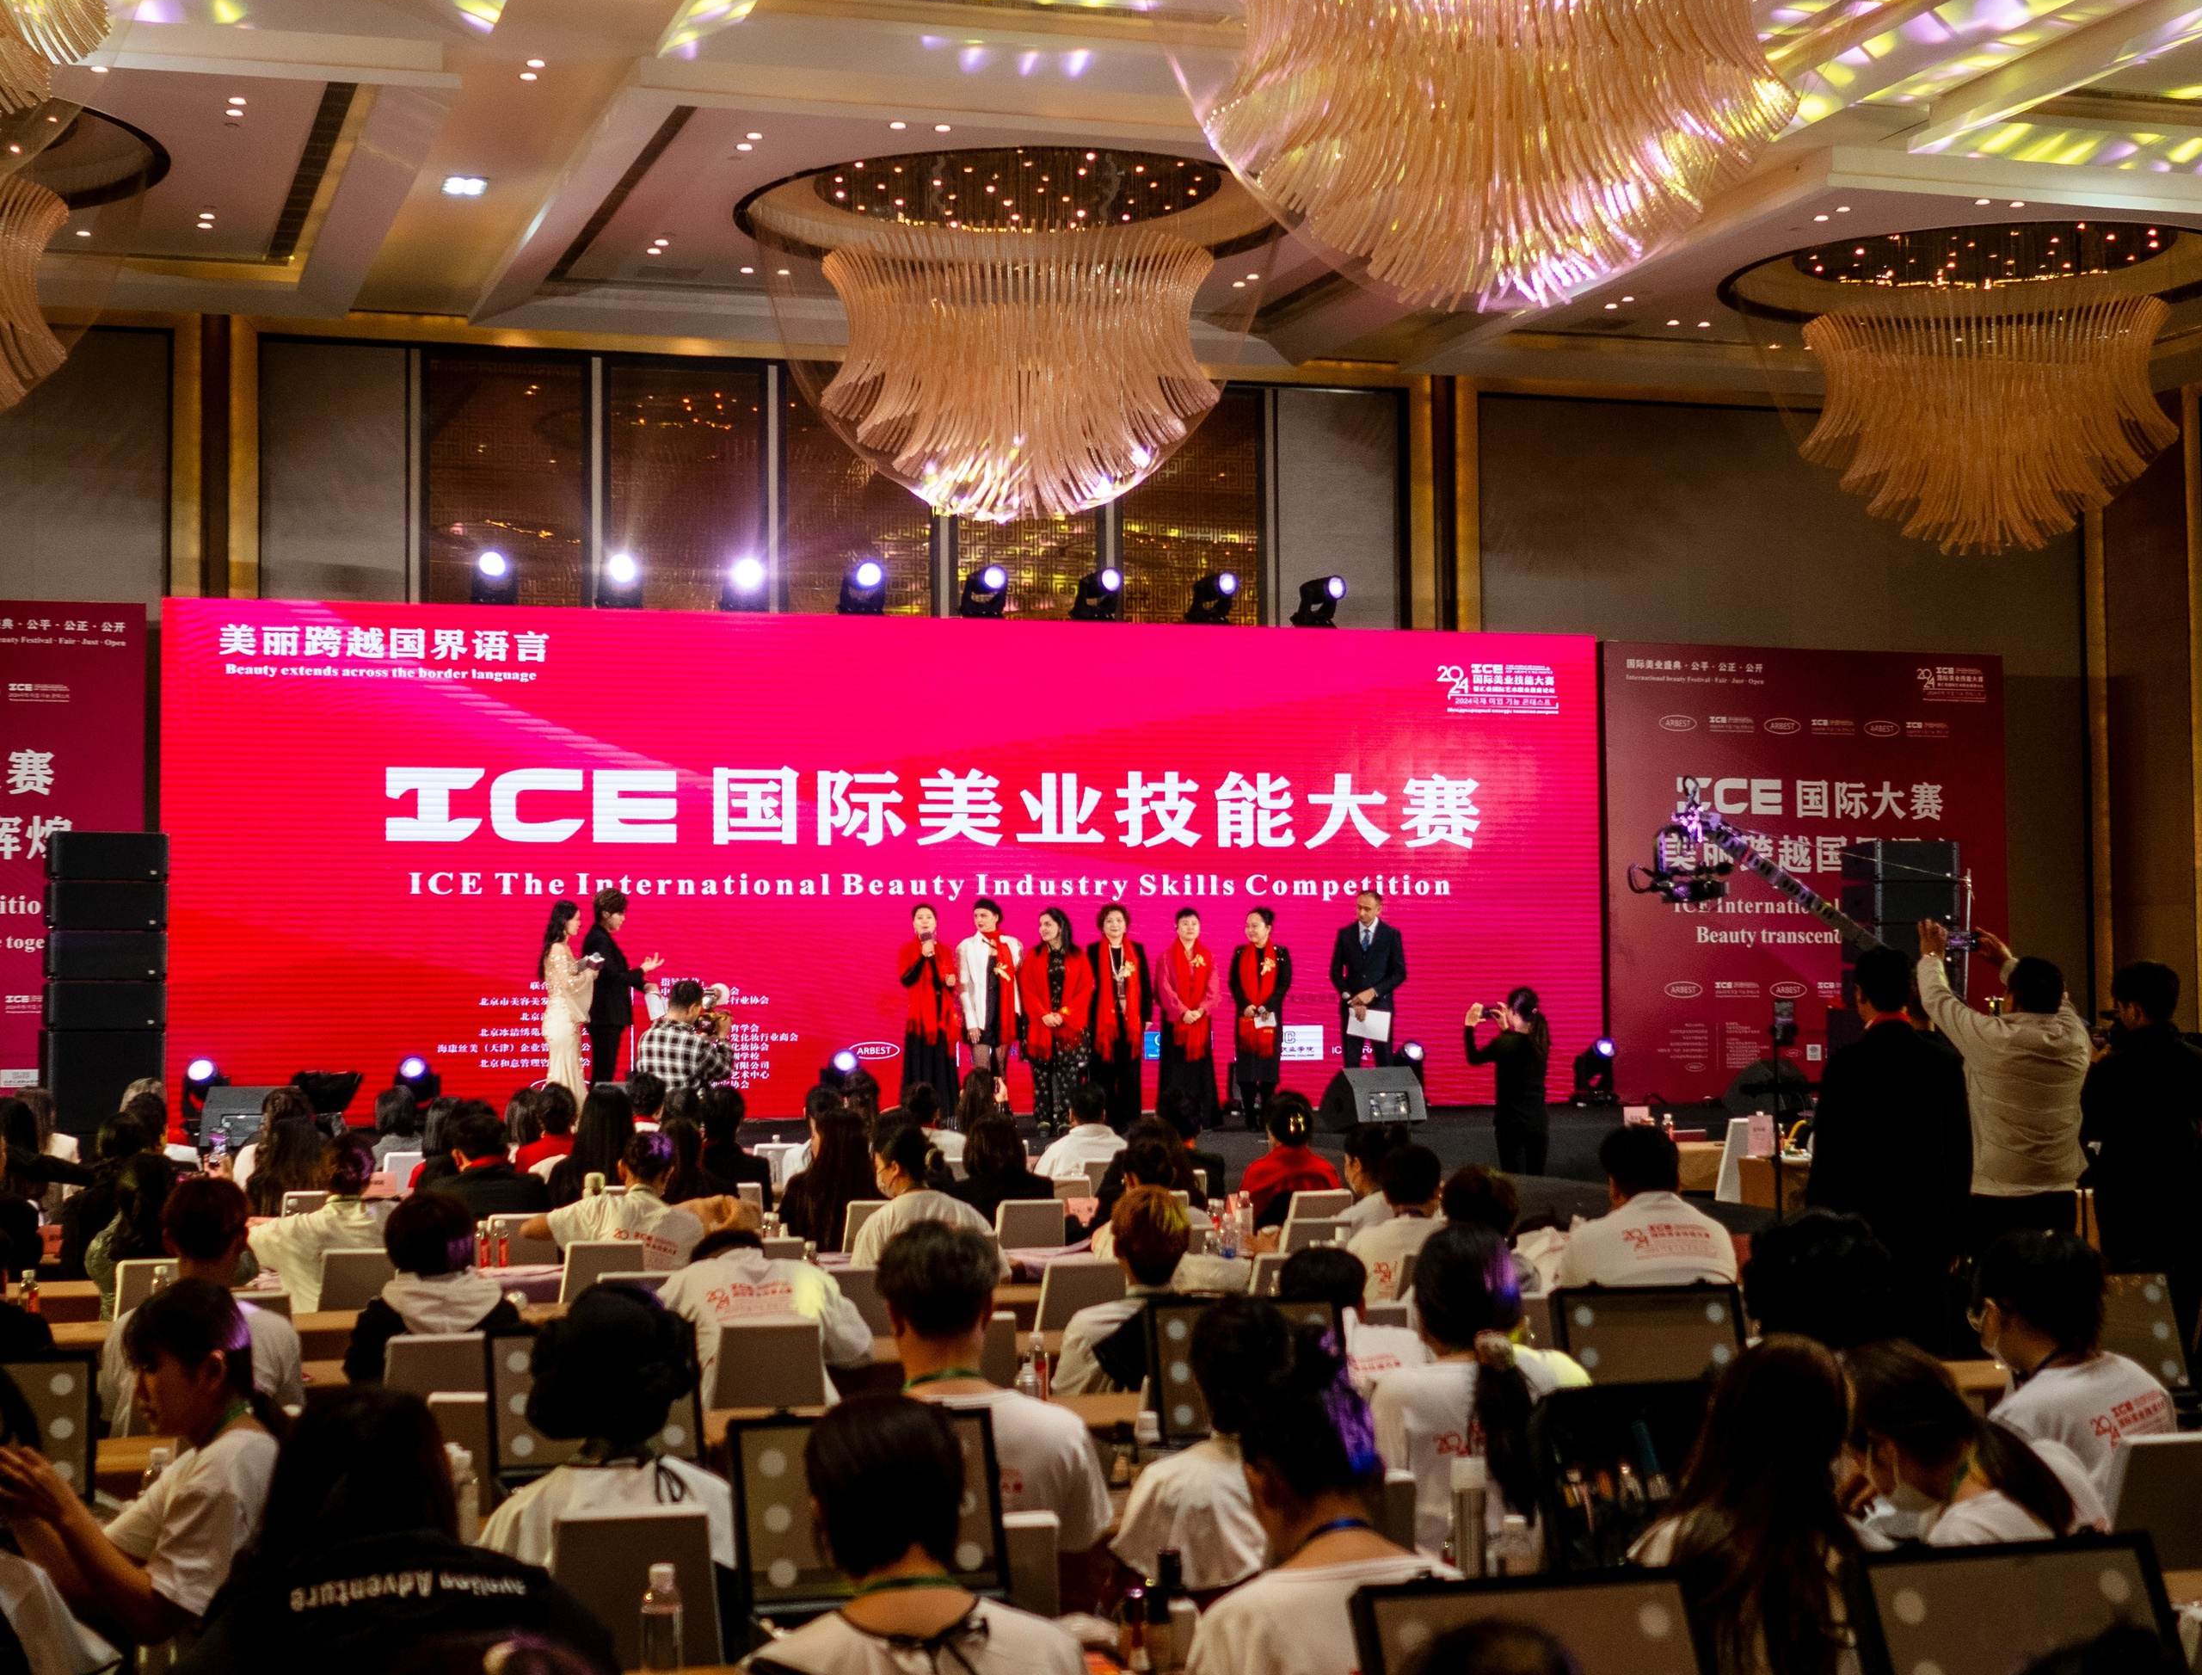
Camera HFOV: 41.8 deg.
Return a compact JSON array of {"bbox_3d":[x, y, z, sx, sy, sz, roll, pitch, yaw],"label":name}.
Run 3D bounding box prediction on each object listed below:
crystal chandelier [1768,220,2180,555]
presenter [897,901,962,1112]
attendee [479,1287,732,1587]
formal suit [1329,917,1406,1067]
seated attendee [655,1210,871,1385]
[{"bbox_3d":[7.156,-3.445,23.714,3.200,2.370,3.200,0,-3,-17],"label":"crystal chandelier"},{"bbox_3d":[-1.254,1.314,21.063,0.480,1.640,0.350,0,-3,-10],"label":"presenter"},{"bbox_3d":[-0.818,1.341,4.694,0.480,1.233,0.720,1,-3,-20],"label":"attendee"},{"bbox_3d":[2.008,1.397,21.665,0.580,1.480,0.330,0,-2,3],"label":"formal suit"},{"bbox_3d":[-0.874,1.535,7.237,0.580,1.090,0.850,0,-3,-13],"label":"seated attendee"}]

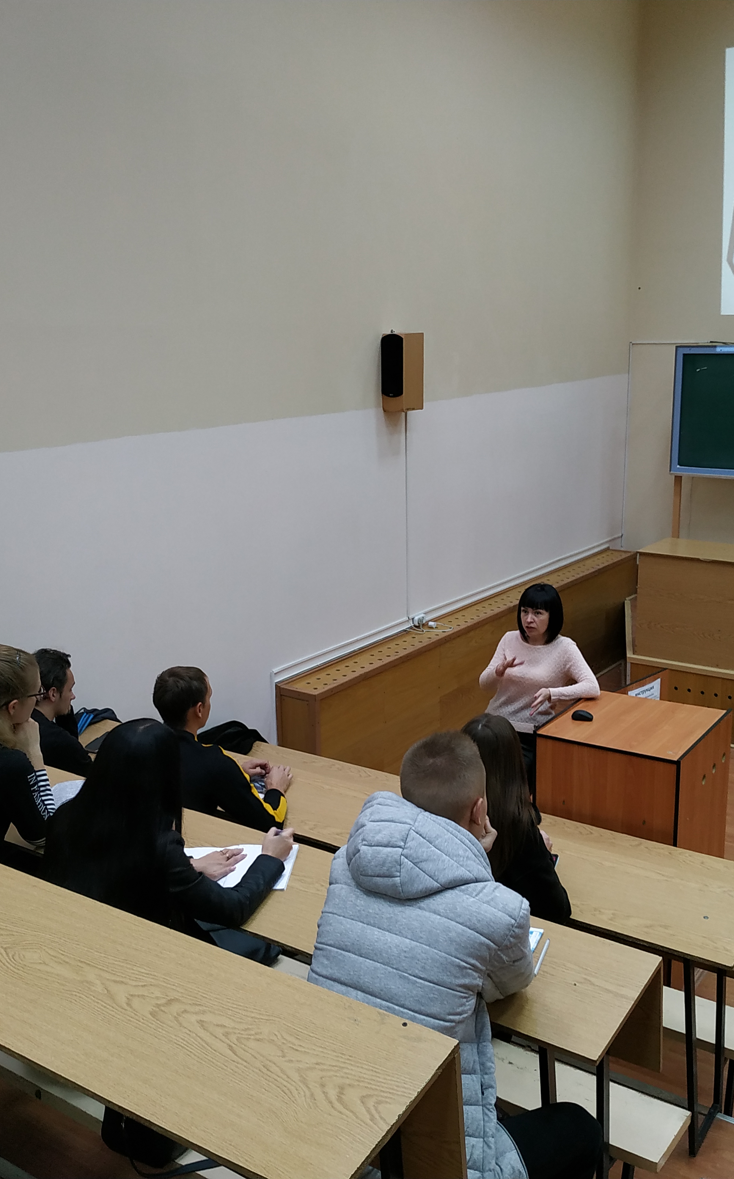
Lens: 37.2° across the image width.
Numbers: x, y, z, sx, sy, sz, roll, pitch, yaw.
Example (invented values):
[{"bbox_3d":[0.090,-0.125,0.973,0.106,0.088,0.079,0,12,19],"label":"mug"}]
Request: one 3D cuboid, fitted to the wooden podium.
[{"bbox_3d":[1.158,1.104,4.815,0.607,1.094,0.667,8,16,34],"label":"wooden podium"}]

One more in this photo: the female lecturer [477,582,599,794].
[{"bbox_3d":[0.776,0.769,5.049,0.536,1.648,0.425,5,15,23],"label":"female lecturer"}]

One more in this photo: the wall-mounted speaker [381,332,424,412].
[{"bbox_3d":[0.201,-1.210,6.071,0.144,0.420,0.215,8,16,34],"label":"wall-mounted speaker"}]

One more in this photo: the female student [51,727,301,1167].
[{"bbox_3d":[-0.431,0.862,2.543,0.480,1.190,0.660,8,16,34],"label":"female student"}]

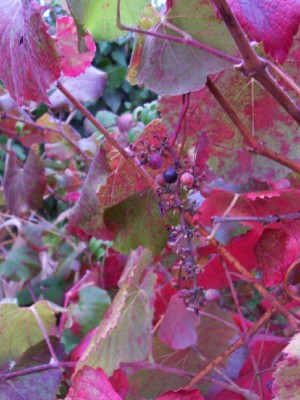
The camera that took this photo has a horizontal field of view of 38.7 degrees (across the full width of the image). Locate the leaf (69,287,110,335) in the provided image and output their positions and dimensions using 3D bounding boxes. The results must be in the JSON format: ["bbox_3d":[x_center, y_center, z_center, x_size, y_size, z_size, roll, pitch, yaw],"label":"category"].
[{"bbox_3d":[-0.065,0.124,0.480,0.049,0.055,0.020,0,6,0],"label":"leaf"}]

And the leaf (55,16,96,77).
[{"bbox_3d":[-0.067,-0.138,0.385,0.039,0.055,0.018,-3,3,-6],"label":"leaf"}]

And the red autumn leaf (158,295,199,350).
[{"bbox_3d":[0.026,0.110,0.385,0.036,0.051,0.012,-3,3,0],"label":"red autumn leaf"}]

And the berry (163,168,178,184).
[{"bbox_3d":[0.018,-0.021,0.370,0.013,0.013,0.013,-2,10,0],"label":"berry"}]

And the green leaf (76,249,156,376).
[{"bbox_3d":[-0.028,0.103,0.380,0.064,0.123,0.030,17,3,-5],"label":"green leaf"}]

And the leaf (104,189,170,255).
[{"bbox_3d":[-0.011,0.020,0.390,0.060,0.061,0.025,-3,3,0],"label":"leaf"}]

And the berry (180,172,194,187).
[{"bbox_3d":[0.033,-0.017,0.370,0.012,0.013,0.012,-2,10,0],"label":"berry"}]

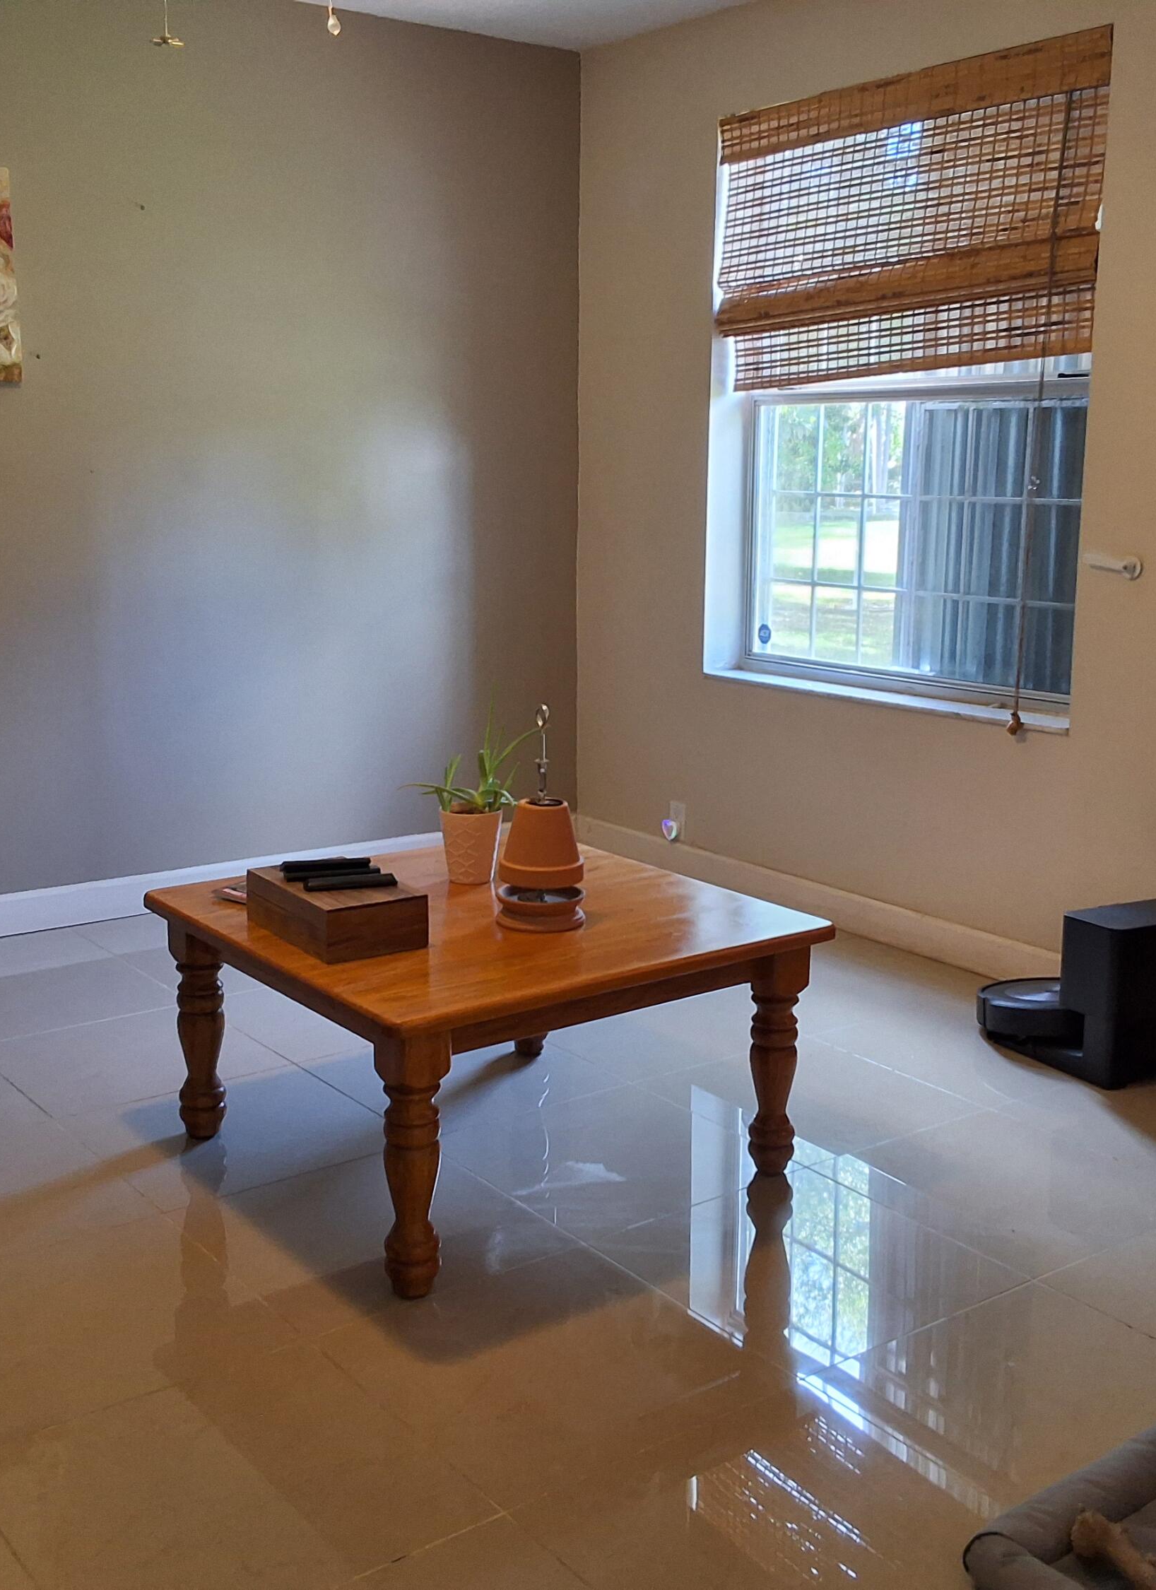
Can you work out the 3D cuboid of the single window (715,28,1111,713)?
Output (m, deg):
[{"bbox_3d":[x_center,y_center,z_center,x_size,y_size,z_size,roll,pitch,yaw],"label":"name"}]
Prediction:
[{"bbox_3d":[0.807,-1.005,4.365,0.140,1.534,1.286,-8,14,-36],"label":"single window"}]

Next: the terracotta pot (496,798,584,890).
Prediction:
[{"bbox_3d":[-0.064,0.079,2.949,0.152,0.136,0.152,0,11,0],"label":"terracotta pot"}]

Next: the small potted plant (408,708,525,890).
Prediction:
[{"bbox_3d":[-0.200,-0.002,3.221,0.235,0.335,0.205,0,12,-4],"label":"small potted plant"}]

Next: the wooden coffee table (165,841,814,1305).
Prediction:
[{"bbox_3d":[-0.179,0.426,3.108,0.912,0.462,0.912,-8,14,-36],"label":"wooden coffee table"}]

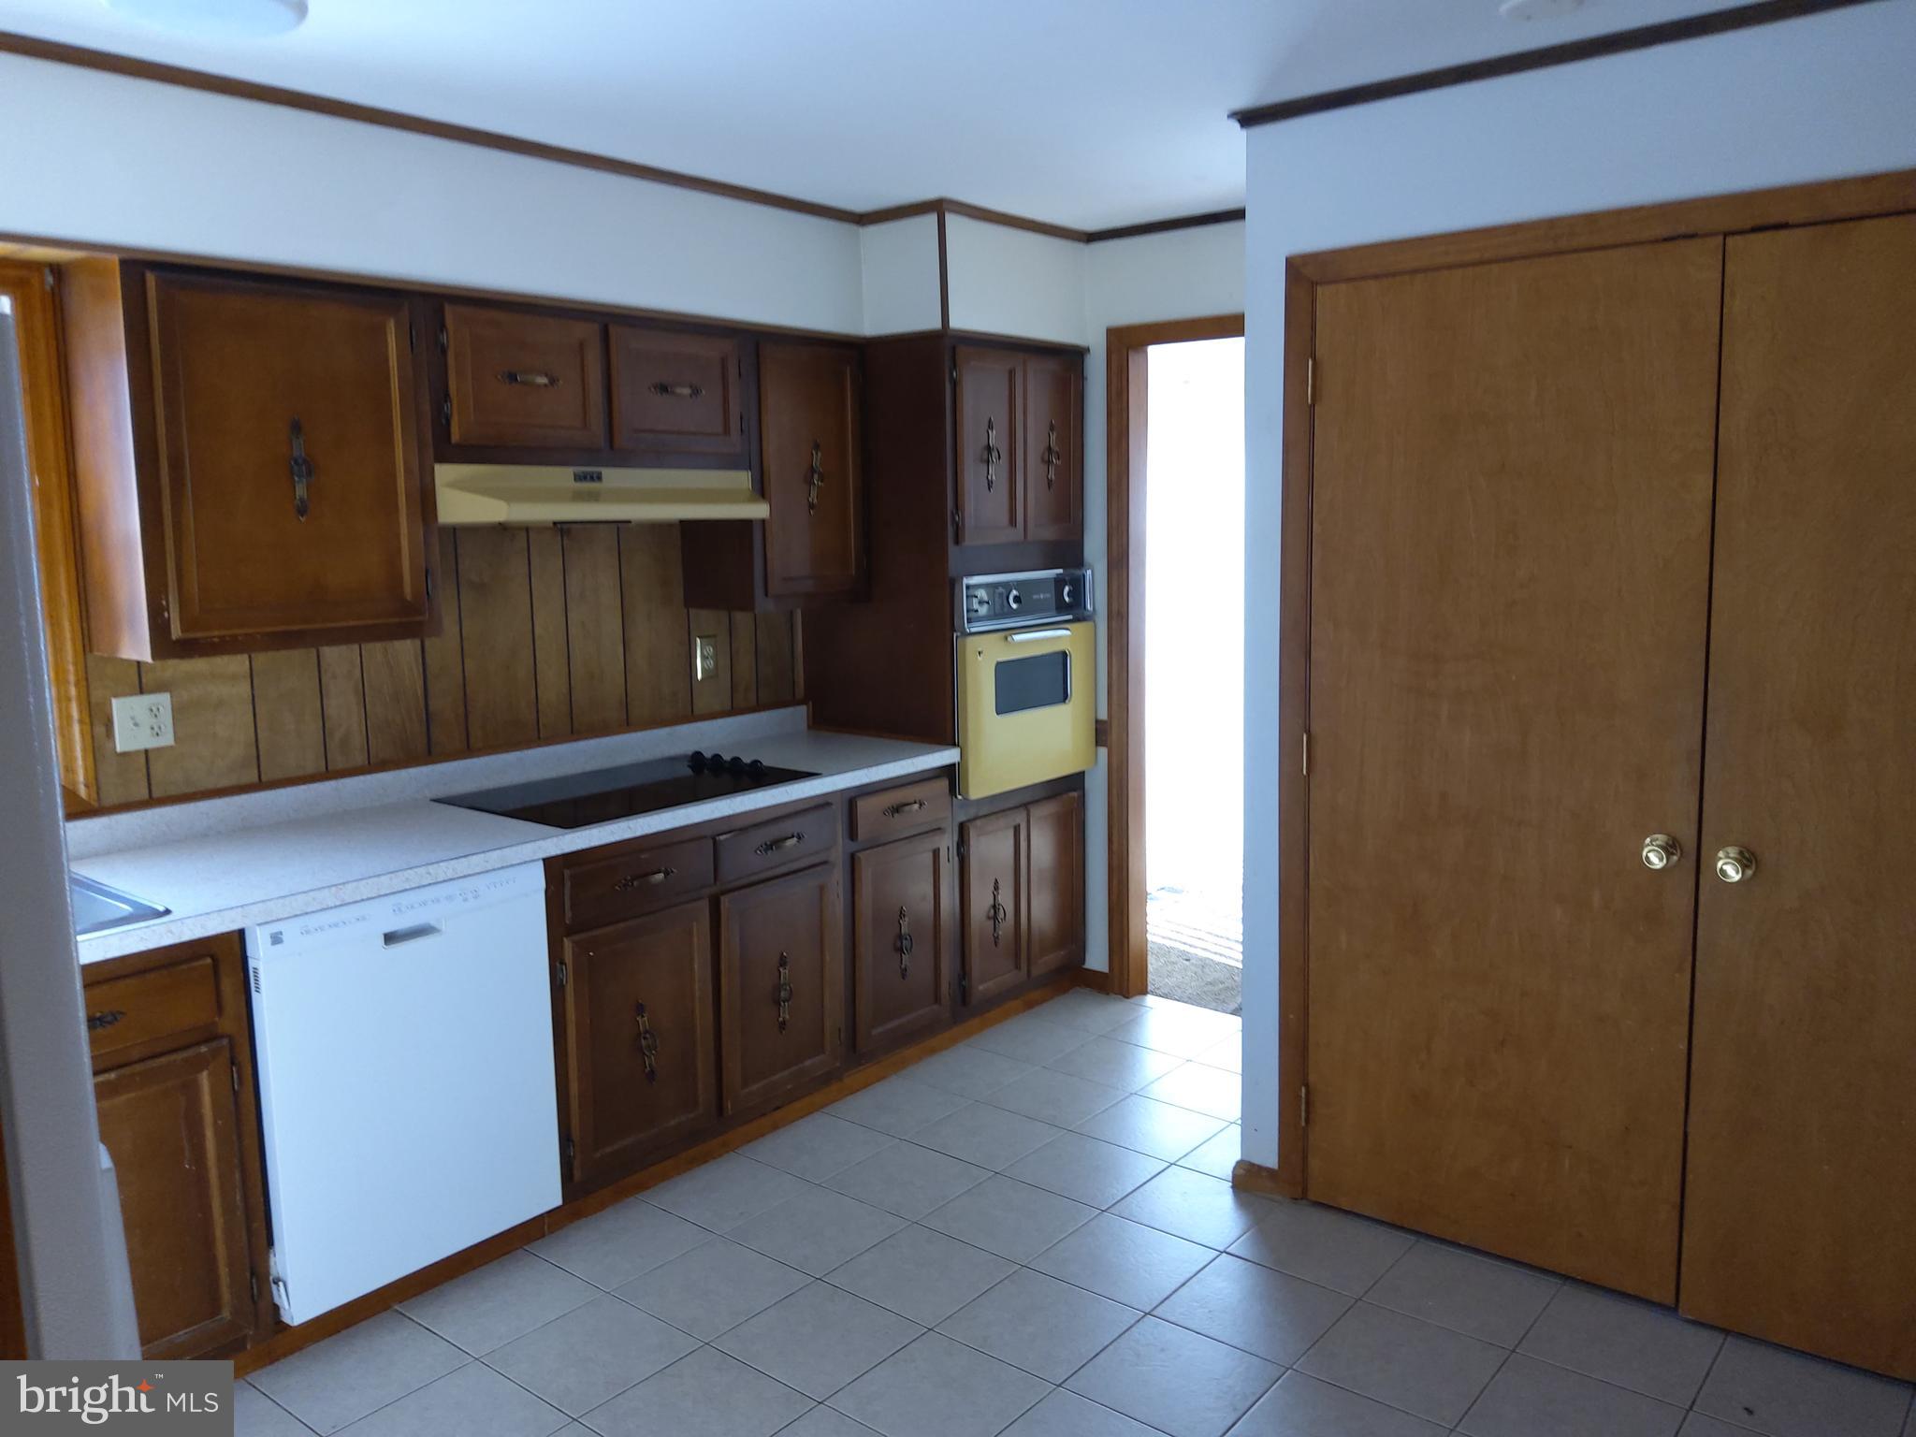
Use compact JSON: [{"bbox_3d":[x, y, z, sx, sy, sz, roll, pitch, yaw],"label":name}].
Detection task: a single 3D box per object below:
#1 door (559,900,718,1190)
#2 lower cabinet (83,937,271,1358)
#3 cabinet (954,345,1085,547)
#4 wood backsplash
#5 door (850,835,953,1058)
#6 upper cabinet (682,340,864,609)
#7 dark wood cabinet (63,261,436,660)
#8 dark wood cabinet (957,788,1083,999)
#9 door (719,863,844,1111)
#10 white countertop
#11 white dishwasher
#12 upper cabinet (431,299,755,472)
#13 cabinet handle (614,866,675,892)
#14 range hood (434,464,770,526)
[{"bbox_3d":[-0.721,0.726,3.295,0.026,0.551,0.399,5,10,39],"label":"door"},{"bbox_3d":[-1.682,0.793,2.612,0.605,0.842,0.560,5,10,39],"label":"lower cabinet"},{"bbox_3d":[-0.042,-0.833,4.452,0.608,0.593,0.677,5,10,39],"label":"cabinet"},{"bbox_3d":[-1.120,-0.220,3.666,0.019,0.576,2.023,5,10,39],"label":"wood backsplash"},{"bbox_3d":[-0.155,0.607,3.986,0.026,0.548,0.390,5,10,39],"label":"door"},{"bbox_3d":[-0.520,-0.698,4.115,0.307,0.745,0.459,5,10,39],"label":"upper cabinet"},{"bbox_3d":[-1.448,-0.521,2.987,0.307,0.742,0.608,5,10,39],"label":"dark wood cabinet"},{"bbox_3d":[-0.013,0.524,4.644,0.608,0.612,0.677,5,10,39],"label":"dark wood cabinet"},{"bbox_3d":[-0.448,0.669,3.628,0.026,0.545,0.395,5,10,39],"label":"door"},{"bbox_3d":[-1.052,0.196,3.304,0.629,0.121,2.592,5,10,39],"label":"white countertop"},{"bbox_3d":[-1.279,0.694,3.024,0.596,0.771,0.594,5,10,39],"label":"white dishwasher"},{"bbox_3d":[-0.964,-0.801,3.554,0.307,0.365,0.936,5,10,39],"label":"upper cabinet"},{"bbox_3d":[-0.708,0.364,3.260,0.031,0.027,0.155,5,10,39],"label":"cabinet handle"},{"bbox_3d":[-0.907,-0.549,3.547,0.441,0.127,0.936,5,10,39],"label":"range hood"}]

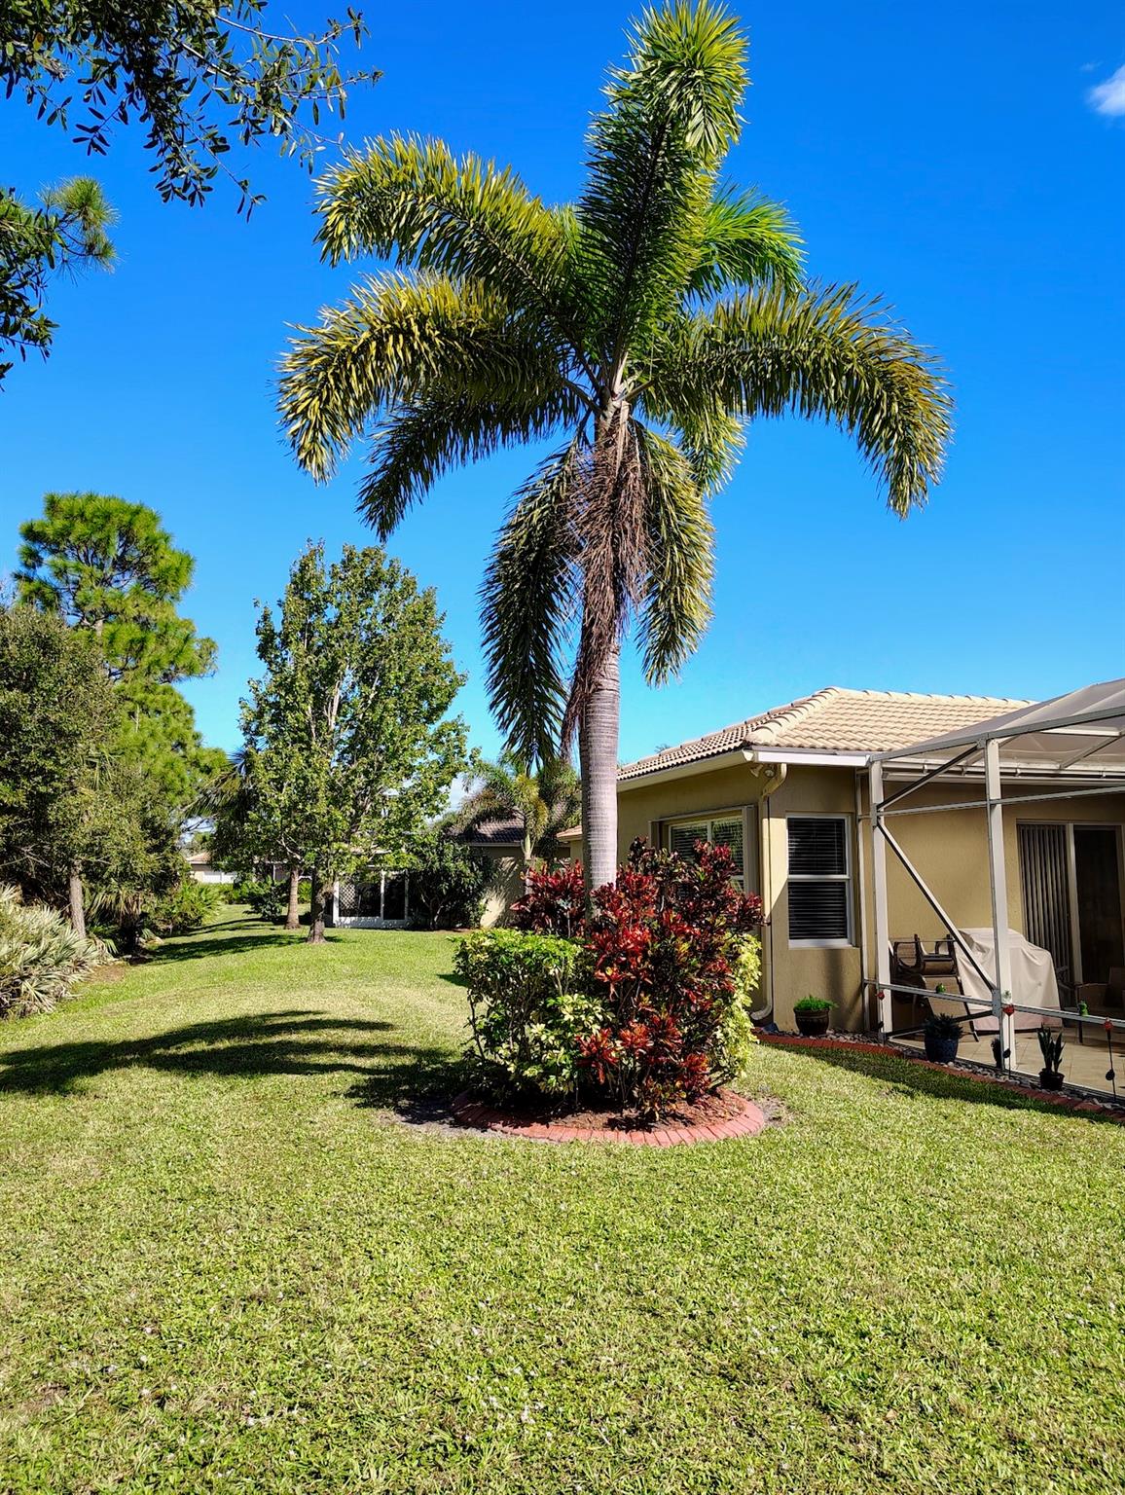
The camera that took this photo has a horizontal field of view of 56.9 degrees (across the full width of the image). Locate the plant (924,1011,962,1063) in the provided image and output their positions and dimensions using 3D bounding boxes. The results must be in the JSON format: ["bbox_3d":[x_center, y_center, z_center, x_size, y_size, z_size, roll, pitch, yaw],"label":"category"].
[{"bbox_3d":[3.497,2.641,9.560,0.340,0.470,0.340,0,-8,0],"label":"plant"}]

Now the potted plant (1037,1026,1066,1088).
[{"bbox_3d":[3.924,2.462,8.323,0.220,0.500,0.200,0,-8,0],"label":"potted plant"}]

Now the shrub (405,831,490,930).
[{"bbox_3d":[-4.036,4.766,36.999,3.000,3.450,2.700,0,-8,0],"label":"shrub"}]

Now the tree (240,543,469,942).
[{"bbox_3d":[-5.567,0.071,30.291,6.400,11.000,6.200,0,-8,0],"label":"tree"}]

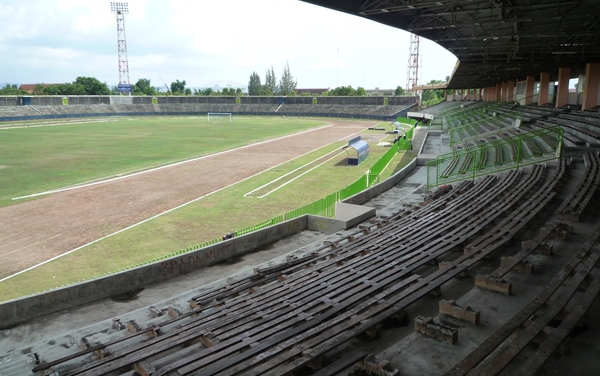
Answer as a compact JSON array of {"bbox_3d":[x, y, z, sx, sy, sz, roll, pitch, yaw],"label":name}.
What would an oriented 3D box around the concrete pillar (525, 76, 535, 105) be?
[{"bbox_3d":[22.835,-9.656,43.000,0.570,2.900,0.580,4,12,18],"label":"concrete pillar"}]

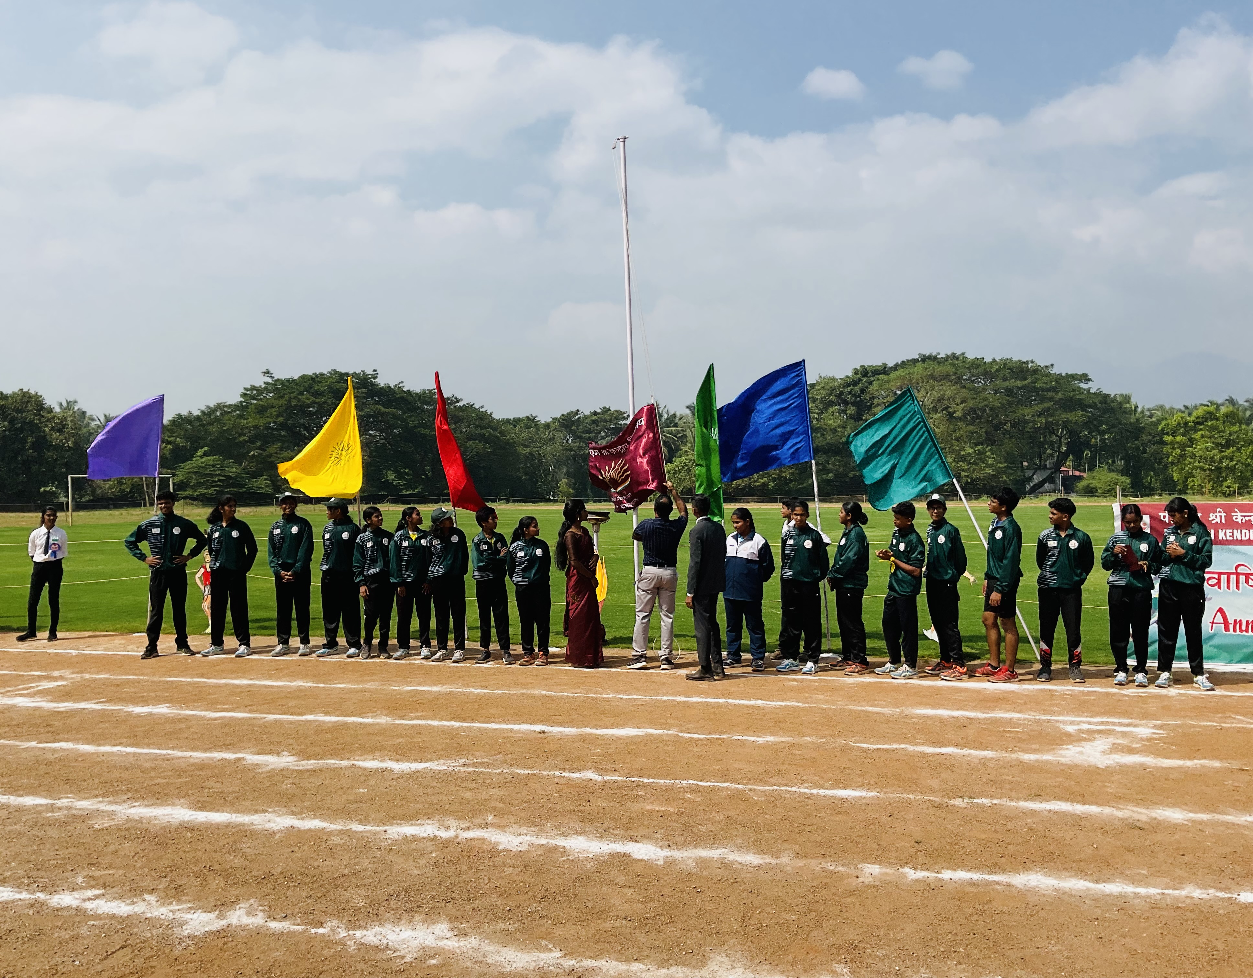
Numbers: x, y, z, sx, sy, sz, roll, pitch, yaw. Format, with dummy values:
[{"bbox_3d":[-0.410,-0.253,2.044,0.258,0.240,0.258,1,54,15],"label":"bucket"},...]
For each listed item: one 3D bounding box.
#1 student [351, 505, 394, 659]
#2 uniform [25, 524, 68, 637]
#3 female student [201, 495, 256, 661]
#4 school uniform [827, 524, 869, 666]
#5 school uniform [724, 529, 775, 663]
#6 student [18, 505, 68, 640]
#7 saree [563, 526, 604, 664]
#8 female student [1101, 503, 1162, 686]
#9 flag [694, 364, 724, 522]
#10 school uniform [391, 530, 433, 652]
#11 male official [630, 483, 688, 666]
[{"bbox_3d":[-2.607,0.950,11.250,0.400,1.554,0.290,0,0,-22],"label":"student"},{"bbox_3d":[-6.836,1.081,12.882,0.460,1.333,0.260,-1,0,-12],"label":"uniform"},{"bbox_3d":[-4.177,0.900,11.499,0.500,1.682,0.350,-1,0,5],"label":"female student"},{"bbox_3d":[2.079,0.989,10.250,0.320,1.330,0.420,-1,0,-20],"label":"school uniform"},{"bbox_3d":[1.180,1.028,10.500,0.460,1.283,0.310,0,0,19],"label":"school uniform"},{"bbox_3d":[-6.885,0.988,12.885,0.520,1.579,0.340,-1,0,-12],"label":"student"},{"bbox_3d":[-0.422,1.053,10.650,0.400,1.370,0.420,-1,0,-2],"label":"saree"},{"bbox_3d":[4.344,0.907,9.400,0.510,1.580,0.360,-1,0,29],"label":"female student"},{"bbox_3d":[0.884,-0.496,11.700,0.320,1.702,0.400,0,0,6],"label":"flag"},{"bbox_3d":[-2.194,1.024,11.150,0.400,1.269,0.270,0,0,-14],"label":"school uniform"},{"bbox_3d":[0.313,0.827,10.500,0.540,1.810,0.420,-1,0,-5],"label":"male official"}]

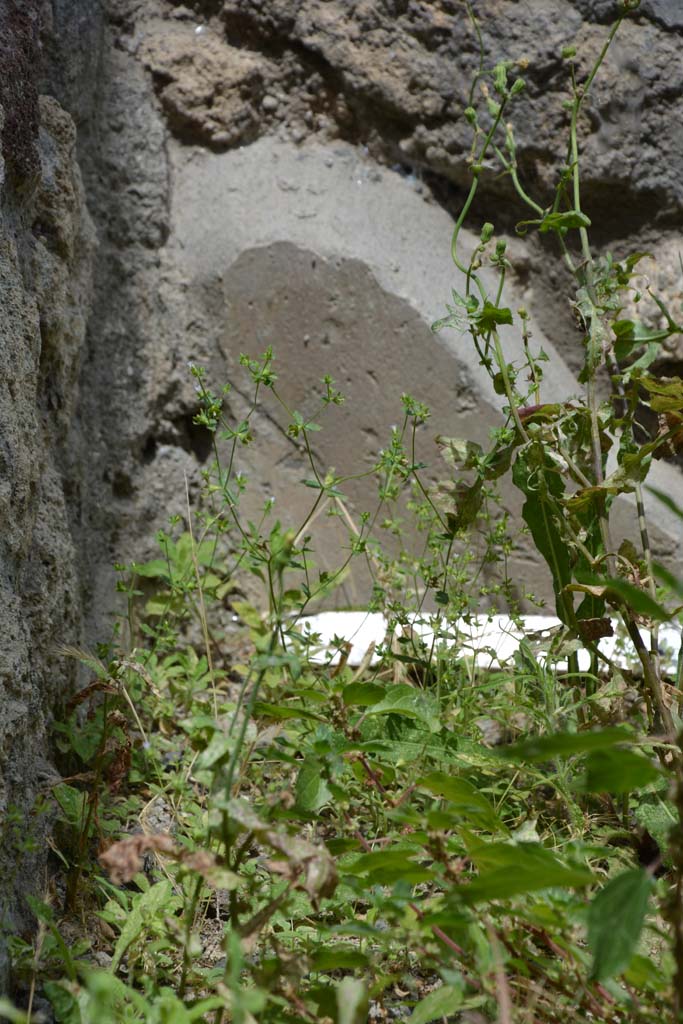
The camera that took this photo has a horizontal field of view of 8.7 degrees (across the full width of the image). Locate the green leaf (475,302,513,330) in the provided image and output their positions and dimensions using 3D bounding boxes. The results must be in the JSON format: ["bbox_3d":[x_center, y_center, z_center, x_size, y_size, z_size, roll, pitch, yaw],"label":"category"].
[{"bbox_3d":[0.075,-0.096,2.195,0.016,0.011,0.026,-29,22,-33],"label":"green leaf"}]

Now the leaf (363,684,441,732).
[{"bbox_3d":[0.029,0.092,2.103,0.038,0.012,0.024,2,29,23],"label":"leaf"}]

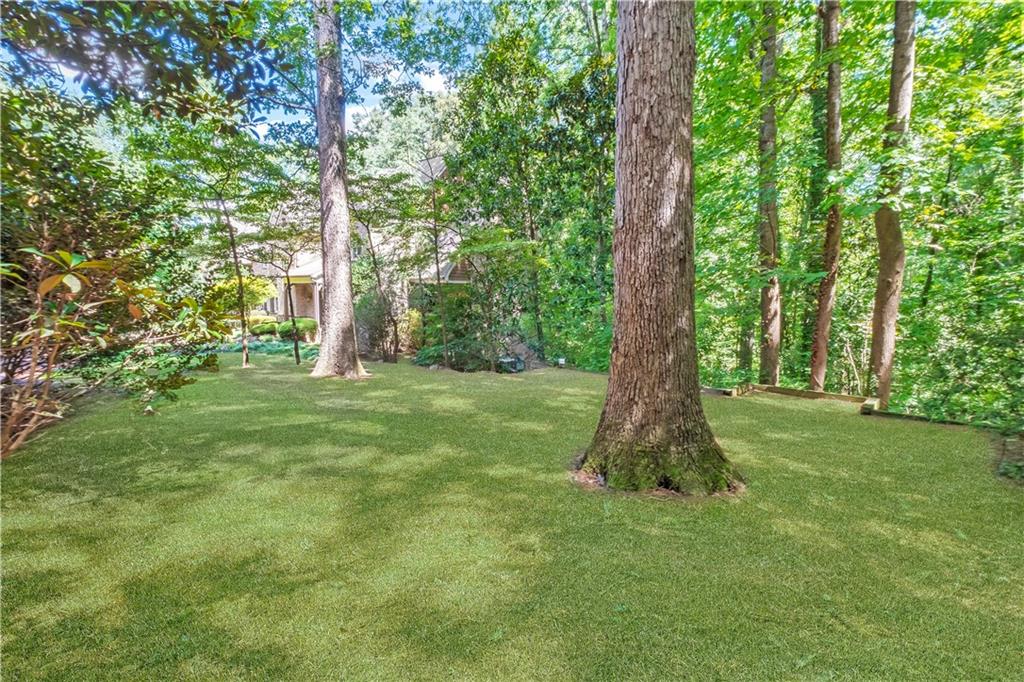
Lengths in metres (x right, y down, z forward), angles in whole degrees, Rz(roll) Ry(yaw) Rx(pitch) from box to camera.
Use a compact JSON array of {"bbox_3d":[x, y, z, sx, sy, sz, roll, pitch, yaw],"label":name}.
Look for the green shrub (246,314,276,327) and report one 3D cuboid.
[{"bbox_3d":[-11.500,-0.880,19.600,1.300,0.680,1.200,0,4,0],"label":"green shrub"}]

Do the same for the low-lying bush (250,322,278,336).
[{"bbox_3d":[-10.400,-0.480,17.900,1.150,0.640,1.100,0,4,0],"label":"low-lying bush"}]

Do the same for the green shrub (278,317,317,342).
[{"bbox_3d":[-8.300,-0.440,16.500,1.400,0.980,1.350,0,4,0],"label":"green shrub"}]

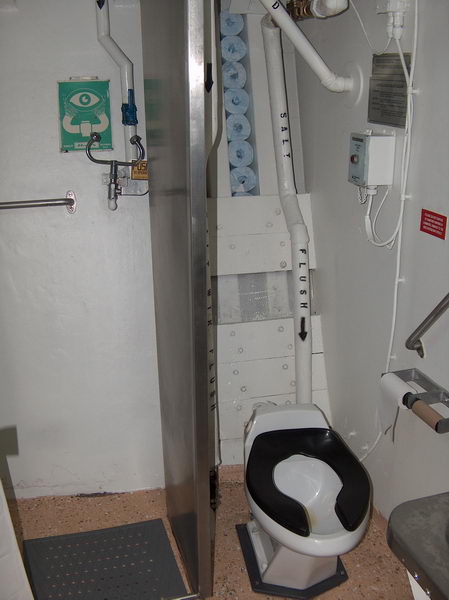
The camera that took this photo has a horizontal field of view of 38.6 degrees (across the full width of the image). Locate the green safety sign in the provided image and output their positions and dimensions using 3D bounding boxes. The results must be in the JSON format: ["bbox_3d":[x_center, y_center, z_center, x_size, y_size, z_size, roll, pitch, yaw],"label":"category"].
[{"bbox_3d":[-0.459,-0.609,2.124,0.169,0.222,0.012,-5,8,-16],"label":"green safety sign"}]

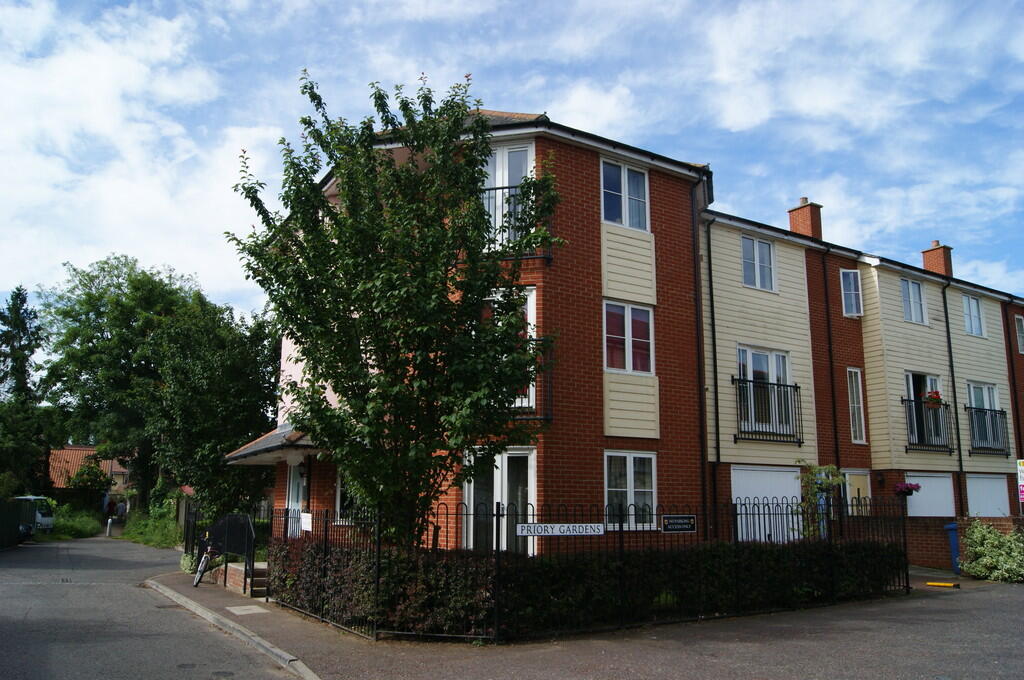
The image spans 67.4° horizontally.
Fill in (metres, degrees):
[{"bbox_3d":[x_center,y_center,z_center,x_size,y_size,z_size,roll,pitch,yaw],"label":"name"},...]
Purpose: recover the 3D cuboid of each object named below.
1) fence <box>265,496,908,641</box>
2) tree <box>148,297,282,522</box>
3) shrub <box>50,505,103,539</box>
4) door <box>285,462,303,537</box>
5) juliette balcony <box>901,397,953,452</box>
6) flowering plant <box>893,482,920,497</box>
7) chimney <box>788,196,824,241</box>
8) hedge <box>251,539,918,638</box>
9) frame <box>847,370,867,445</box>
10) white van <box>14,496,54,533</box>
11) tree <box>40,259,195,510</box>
[{"bbox_3d":[1.389,3.557,12.961,9.350,1.530,5.550,7,-14,-31],"label":"fence"},{"bbox_3d":[-10.190,2.642,26.052,5.300,8.800,5.300,5,-12,-21],"label":"tree"},{"bbox_3d":[-23.793,9.993,42.000,2.700,1.700,2.200,7,-14,-31],"label":"shrub"},{"bbox_3d":[-4.519,3.486,15.902,0.100,2.070,1.000,7,-14,-31],"label":"door"},{"bbox_3d":[11.258,2.327,20.757,2.150,1.320,0.160,7,-14,-31],"label":"juliette balcony"},{"bbox_3d":[10.171,3.832,19.616,0.650,0.360,0.580,7,-13,-31],"label":"flowering plant"},{"bbox_3d":[9.962,-3.894,25.984,0.600,1.700,0.980,7,-14,-31],"label":"chimney"},{"bbox_3d":[1.498,3.543,11.829,8.800,1.050,4.600,7,-13,-31],"label":"hedge"},{"bbox_3d":[8.808,1.685,19.618,0.580,1.920,0.100,7,-13,-31],"label":"frame"},{"bbox_3d":[-25.789,9.454,41.424,1.950,1.950,4.700,7,-14,-31],"label":"white van"},{"bbox_3d":[-18.801,2.345,36.650,8.300,13.600,8.000,6,-13,-27],"label":"tree"}]

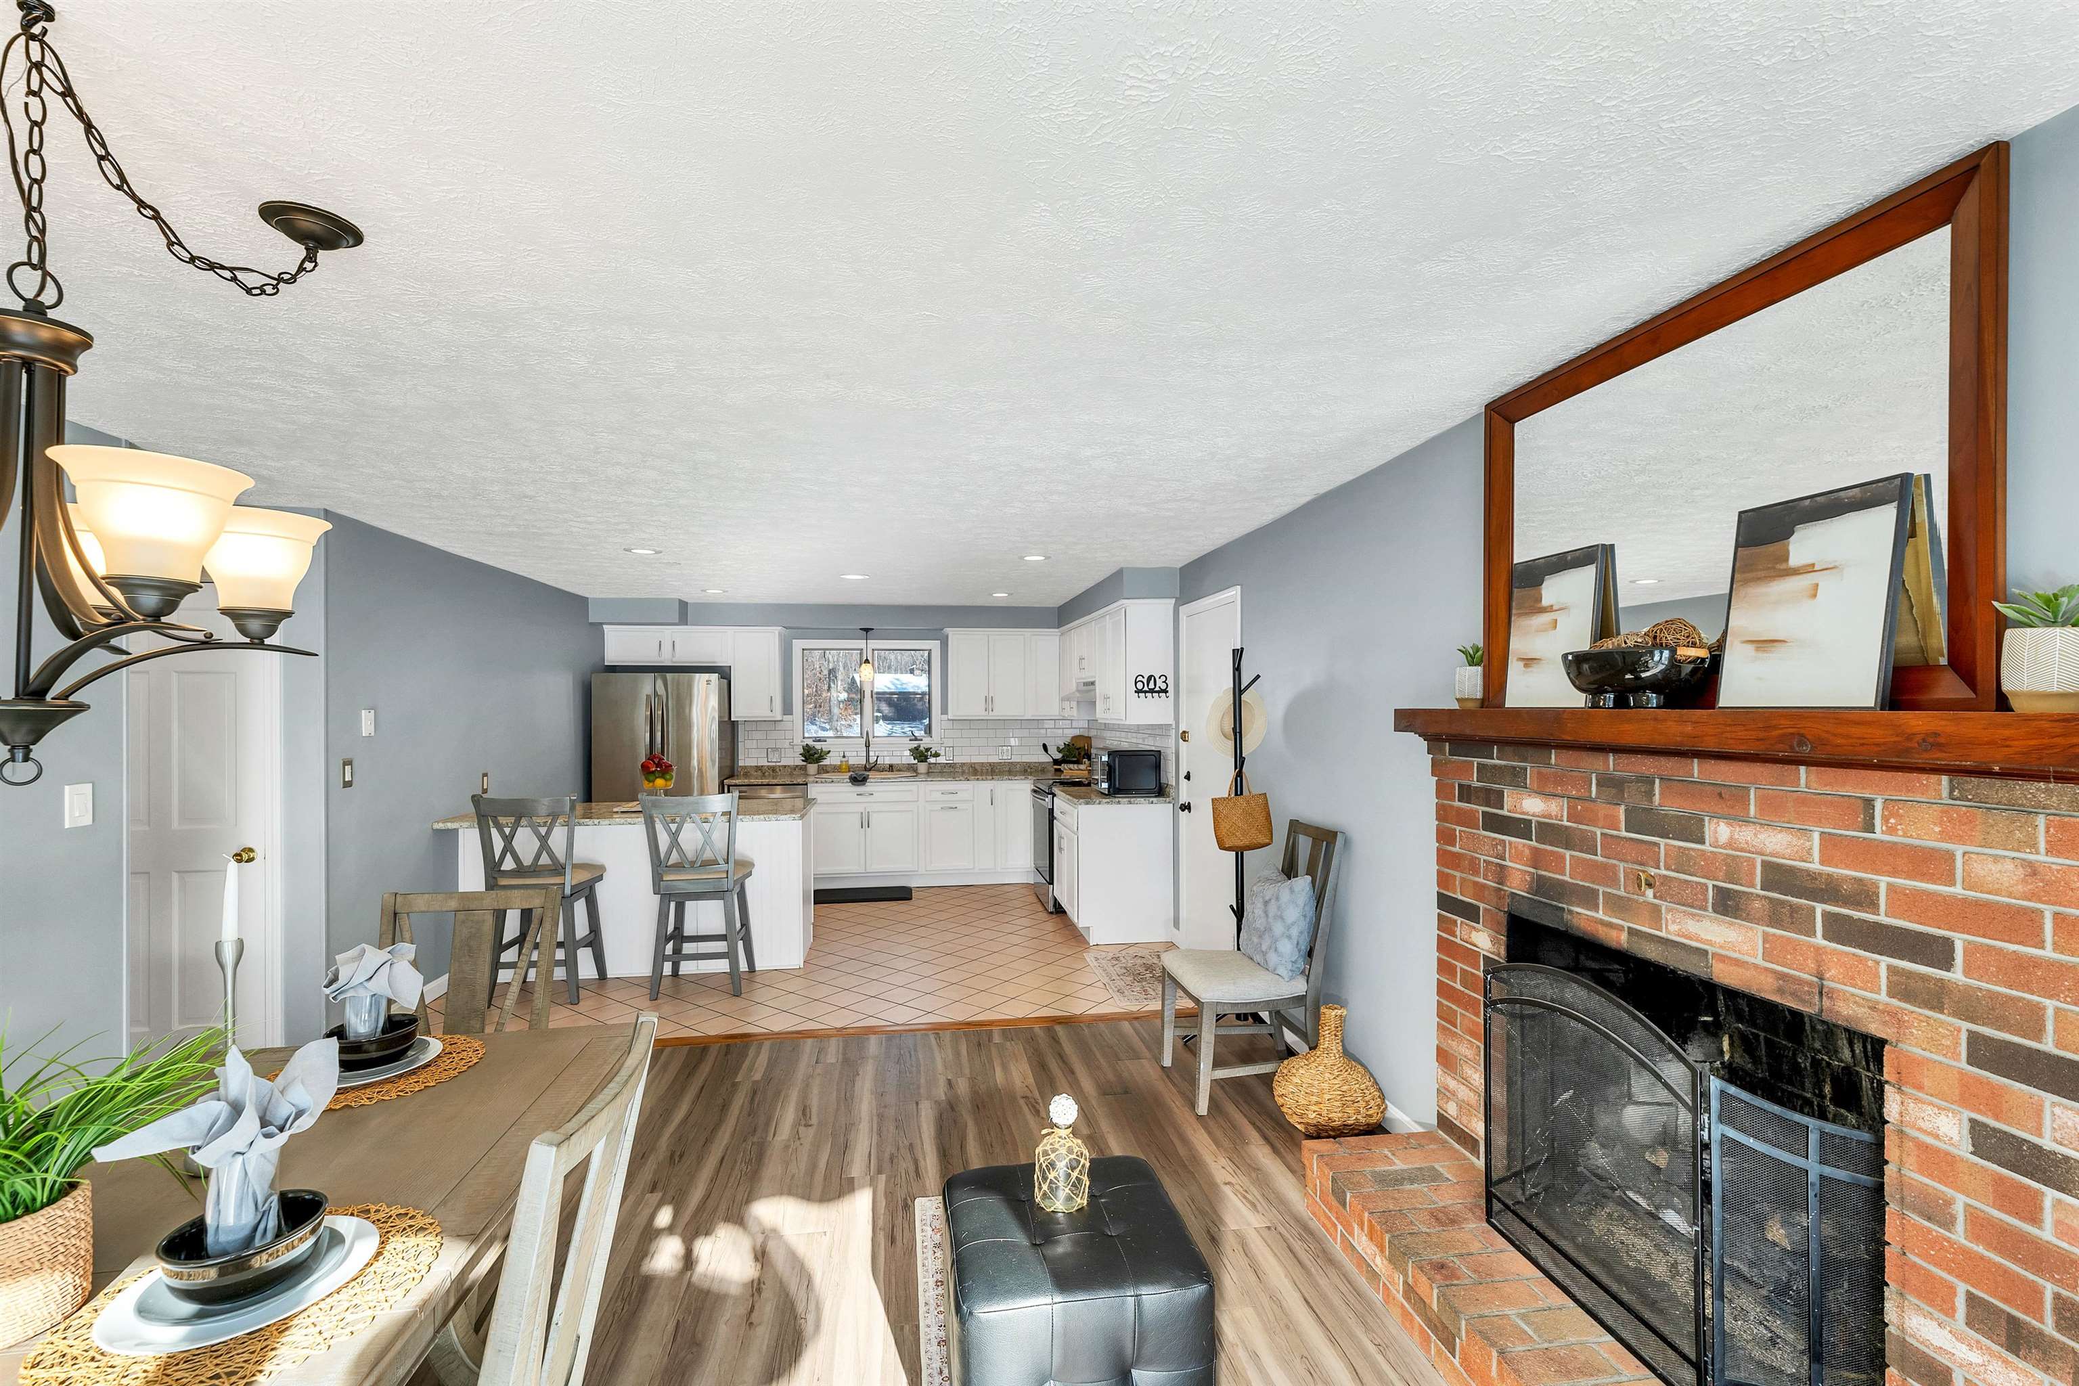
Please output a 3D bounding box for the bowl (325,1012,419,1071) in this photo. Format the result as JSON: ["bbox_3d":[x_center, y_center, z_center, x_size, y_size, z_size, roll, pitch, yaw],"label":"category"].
[{"bbox_3d":[-1.440,0.755,1.747,0.160,0.065,0.160,0,-1,0],"label":"bowl"}]

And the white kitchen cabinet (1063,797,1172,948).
[{"bbox_3d":[0.493,1.167,5.596,0.620,0.910,0.800,0,-1,-9],"label":"white kitchen cabinet"}]

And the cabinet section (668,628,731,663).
[{"bbox_3d":[-2.855,-0.389,6.894,0.495,0.318,0.340,0,-1,-9],"label":"cabinet section"}]

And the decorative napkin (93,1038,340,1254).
[{"bbox_3d":[-1.084,0.612,1.082,0.250,0.280,0.200,1,-1,-44],"label":"decorative napkin"}]

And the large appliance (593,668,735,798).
[{"bbox_3d":[-2.966,0.747,6.500,0.910,1.770,0.840,0,-1,-9],"label":"large appliance"}]

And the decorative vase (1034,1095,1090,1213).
[{"bbox_3d":[0.052,1.014,1.818,0.120,0.238,0.120,0,-1,-9],"label":"decorative vase"}]

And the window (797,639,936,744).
[{"bbox_3d":[-1.560,-0.006,7.305,1.245,0.920,0.110,0,-1,-9],"label":"window"}]

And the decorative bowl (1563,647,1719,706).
[{"bbox_3d":[1.301,-0.023,1.756,0.255,0.125,0.265,0,-1,0],"label":"decorative bowl"}]

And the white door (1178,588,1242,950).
[{"bbox_3d":[0.946,0.524,4.562,0.060,2.110,0.940,0,-1,-9],"label":"white door"}]

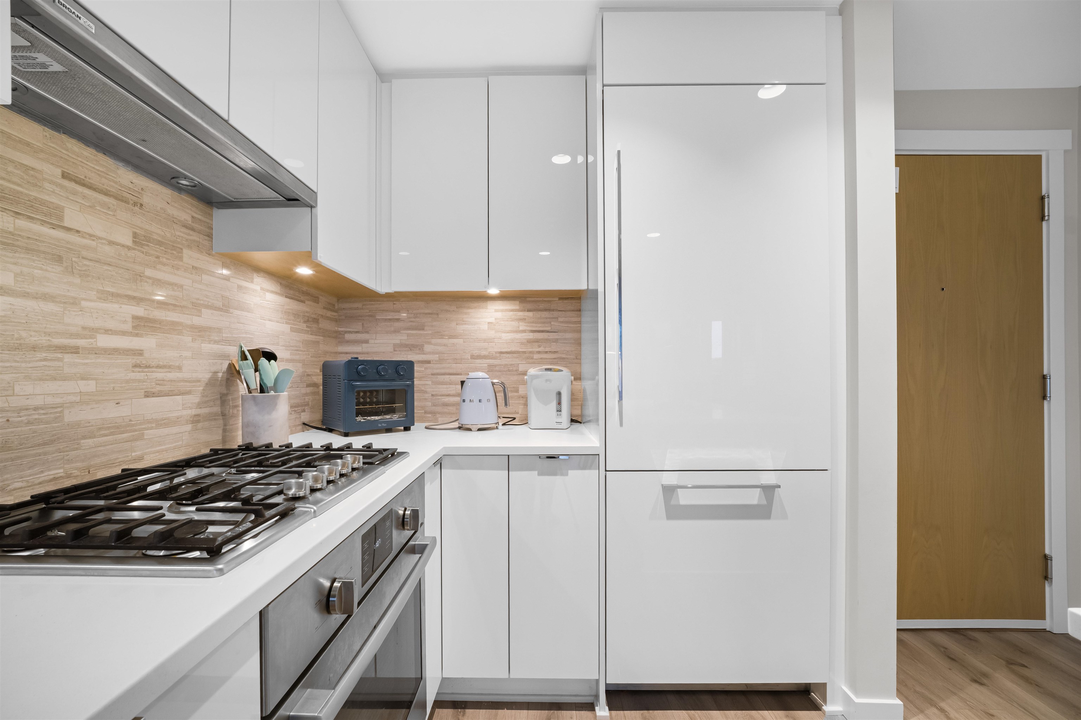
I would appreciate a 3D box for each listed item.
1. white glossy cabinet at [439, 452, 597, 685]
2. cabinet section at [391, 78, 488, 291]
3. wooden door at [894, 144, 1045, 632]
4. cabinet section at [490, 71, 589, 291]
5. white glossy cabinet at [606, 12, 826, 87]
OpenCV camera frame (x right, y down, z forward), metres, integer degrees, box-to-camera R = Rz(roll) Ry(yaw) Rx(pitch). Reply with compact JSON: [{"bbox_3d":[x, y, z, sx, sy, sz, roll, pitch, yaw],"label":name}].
[{"bbox_3d":[-0.070,0.722,1.635,0.550,0.780,0.560,0,0,0],"label":"white glossy cabinet"},{"bbox_3d":[-0.422,-0.732,1.787,0.408,0.893,0.310,0,-1,0],"label":"cabinet section"},{"bbox_3d":[1.800,0.124,1.755,0.900,2.070,0.050,0,0,0],"label":"wooden door"},{"bbox_3d":[-0.012,-0.737,1.784,0.408,0.897,0.310,0,-1,0],"label":"cabinet section"},{"bbox_3d":[0.600,-1.077,1.625,0.770,0.255,0.560,0,0,0],"label":"white glossy cabinet"}]

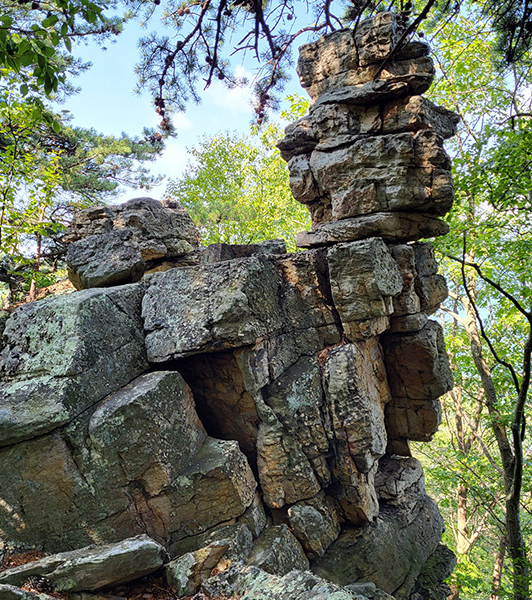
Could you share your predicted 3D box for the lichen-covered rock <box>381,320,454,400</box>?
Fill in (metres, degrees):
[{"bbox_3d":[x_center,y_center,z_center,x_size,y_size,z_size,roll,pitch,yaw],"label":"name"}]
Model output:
[{"bbox_3d":[1.538,0.624,6.100,0.650,0.780,0.800,-1,-5,11],"label":"lichen-covered rock"}]

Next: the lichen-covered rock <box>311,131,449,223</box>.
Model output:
[{"bbox_3d":[1.133,-1.233,6.000,1.310,0.780,1.000,-4,-5,9],"label":"lichen-covered rock"}]

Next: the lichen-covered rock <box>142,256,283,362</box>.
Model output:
[{"bbox_3d":[-0.476,0.085,5.350,1.100,0.800,0.900,-6,-5,8],"label":"lichen-covered rock"}]

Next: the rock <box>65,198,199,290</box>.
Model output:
[{"bbox_3d":[-1.298,-0.536,5.800,1.130,0.780,0.900,0,-5,6],"label":"rock"}]

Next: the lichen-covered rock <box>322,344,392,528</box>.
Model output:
[{"bbox_3d":[0.828,1.194,5.500,0.480,1.580,0.550,-8,-5,14],"label":"lichen-covered rock"}]

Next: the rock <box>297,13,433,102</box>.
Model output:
[{"bbox_3d":[1.000,-2.452,6.100,1.240,0.750,0.950,-4,-5,9],"label":"rock"}]

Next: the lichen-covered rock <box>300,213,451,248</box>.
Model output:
[{"bbox_3d":[1.055,-0.688,5.950,1.400,0.250,1.000,-4,-5,6],"label":"lichen-covered rock"}]

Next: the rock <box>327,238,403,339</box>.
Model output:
[{"bbox_3d":[0.944,-0.109,5.700,0.660,0.880,0.700,-3,-5,14],"label":"rock"}]

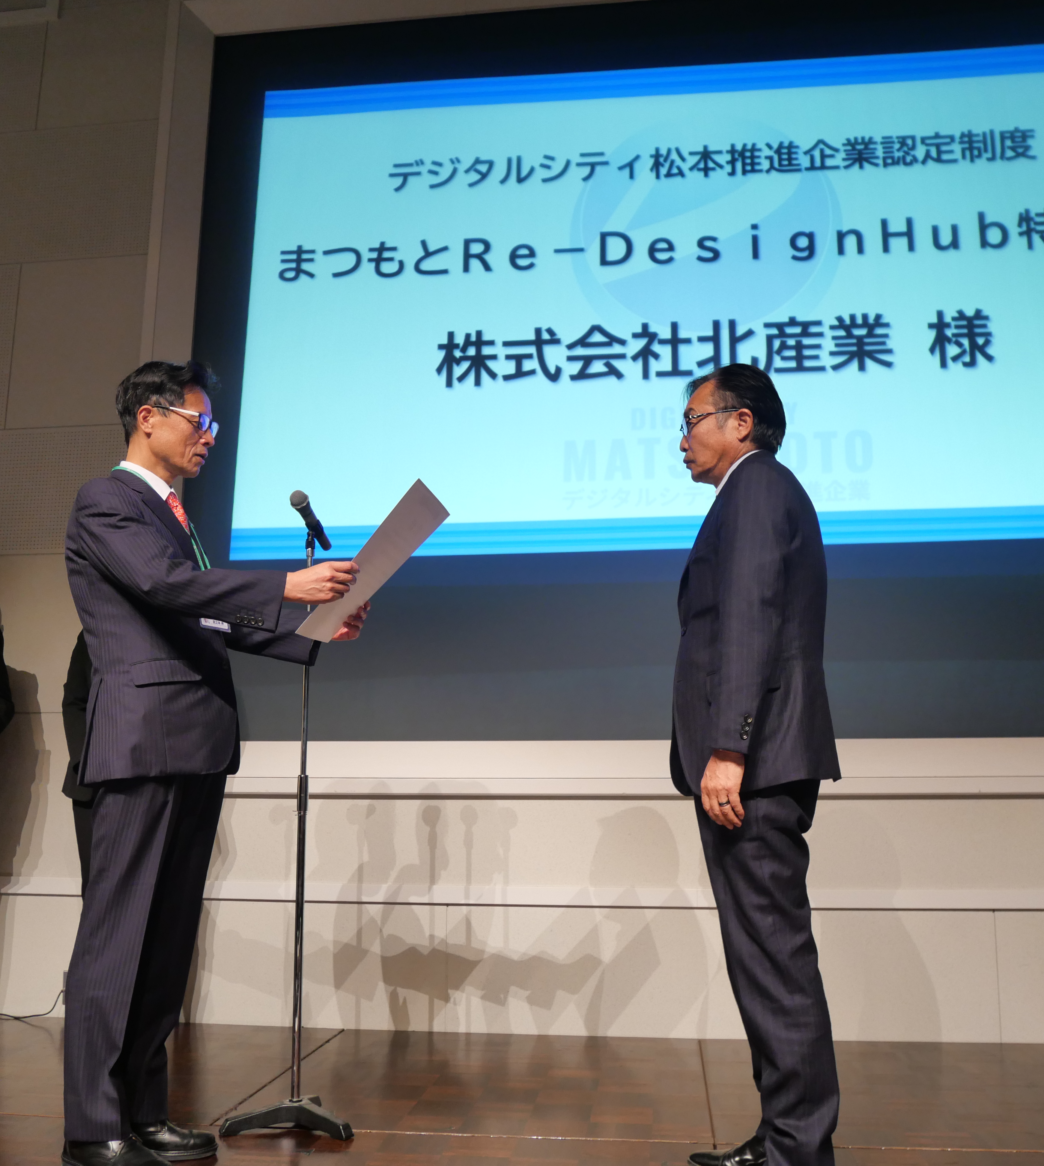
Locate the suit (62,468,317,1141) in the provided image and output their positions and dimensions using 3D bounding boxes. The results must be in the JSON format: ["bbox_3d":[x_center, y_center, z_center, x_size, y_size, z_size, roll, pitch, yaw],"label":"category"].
[{"bbox_3d":[-0.764,0.437,2.360,0.550,1.430,0.500,0,-11,2],"label":"suit"}]

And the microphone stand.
[{"bbox_3d":[-0.516,0.549,2.590,0.310,1.400,0.280,0,-11,0],"label":"microphone stand"}]

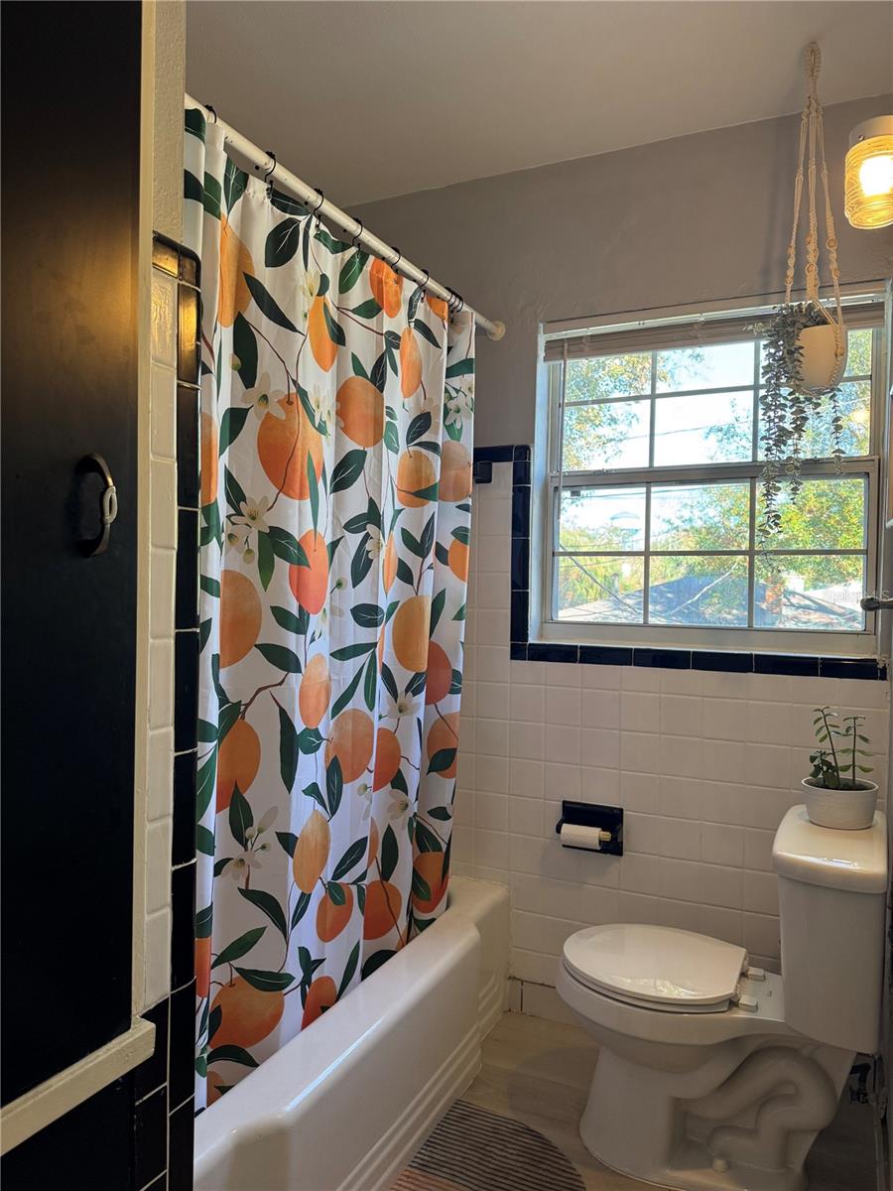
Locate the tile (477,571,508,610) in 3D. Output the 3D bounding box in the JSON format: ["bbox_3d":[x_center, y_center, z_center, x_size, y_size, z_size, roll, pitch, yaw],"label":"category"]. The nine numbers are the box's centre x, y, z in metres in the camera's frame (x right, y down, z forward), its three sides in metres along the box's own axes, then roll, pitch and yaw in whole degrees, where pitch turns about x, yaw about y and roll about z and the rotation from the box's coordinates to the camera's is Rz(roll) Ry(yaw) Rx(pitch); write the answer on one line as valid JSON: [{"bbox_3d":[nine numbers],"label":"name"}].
[{"bbox_3d":[0.143,-0.012,2.436,0.108,0.108,0.010,1,1,27],"label":"tile"}]

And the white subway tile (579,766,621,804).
[{"bbox_3d":[0.432,0.540,2.307,0.108,0.109,0.009,1,1,26],"label":"white subway tile"}]

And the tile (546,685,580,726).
[{"bbox_3d":[0.334,0.316,2.342,0.108,0.108,0.009,1,1,27],"label":"tile"}]

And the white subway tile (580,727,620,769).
[{"bbox_3d":[0.430,0.426,2.293,0.108,0.108,0.009,1,1,27],"label":"white subway tile"}]

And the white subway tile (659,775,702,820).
[{"bbox_3d":[0.623,0.539,2.195,0.108,0.108,0.010,1,1,27],"label":"white subway tile"}]

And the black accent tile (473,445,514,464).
[{"bbox_3d":[0.130,-0.412,2.442,0.152,0.051,0.009,1,1,27],"label":"black accent tile"}]

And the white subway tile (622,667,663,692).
[{"bbox_3d":[0.532,0.230,2.251,0.108,0.070,0.009,1,1,26],"label":"white subway tile"}]

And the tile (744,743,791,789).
[{"bbox_3d":[0.824,0.437,2.111,0.108,0.109,0.009,1,1,26],"label":"tile"}]

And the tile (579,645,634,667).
[{"bbox_3d":[0.444,0.168,2.294,0.152,0.049,0.009,1,1,26],"label":"tile"}]

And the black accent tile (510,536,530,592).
[{"bbox_3d":[0.218,-0.090,2.397,0.057,0.149,0.010,1,1,27],"label":"black accent tile"}]

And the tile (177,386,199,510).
[{"bbox_3d":[-0.330,-0.188,1.050,0.010,0.153,0.048,1,2,27],"label":"tile"}]

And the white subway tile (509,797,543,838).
[{"bbox_3d":[0.236,0.647,2.412,0.108,0.109,0.010,1,2,27],"label":"white subway tile"}]

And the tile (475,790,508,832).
[{"bbox_3d":[0.137,0.641,2.444,0.108,0.108,0.009,1,1,27],"label":"tile"}]

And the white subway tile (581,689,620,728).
[{"bbox_3d":[0.431,0.319,2.292,0.108,0.108,0.010,1,1,27],"label":"white subway tile"}]

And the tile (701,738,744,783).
[{"bbox_3d":[0.721,0.431,2.144,0.108,0.108,0.009,1,1,27],"label":"tile"}]

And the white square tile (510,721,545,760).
[{"bbox_3d":[0.236,0.426,2.405,0.108,0.109,0.010,1,2,27],"label":"white square tile"}]

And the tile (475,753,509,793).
[{"bbox_3d":[0.138,0.535,2.458,0.108,0.109,0.010,1,2,27],"label":"tile"}]

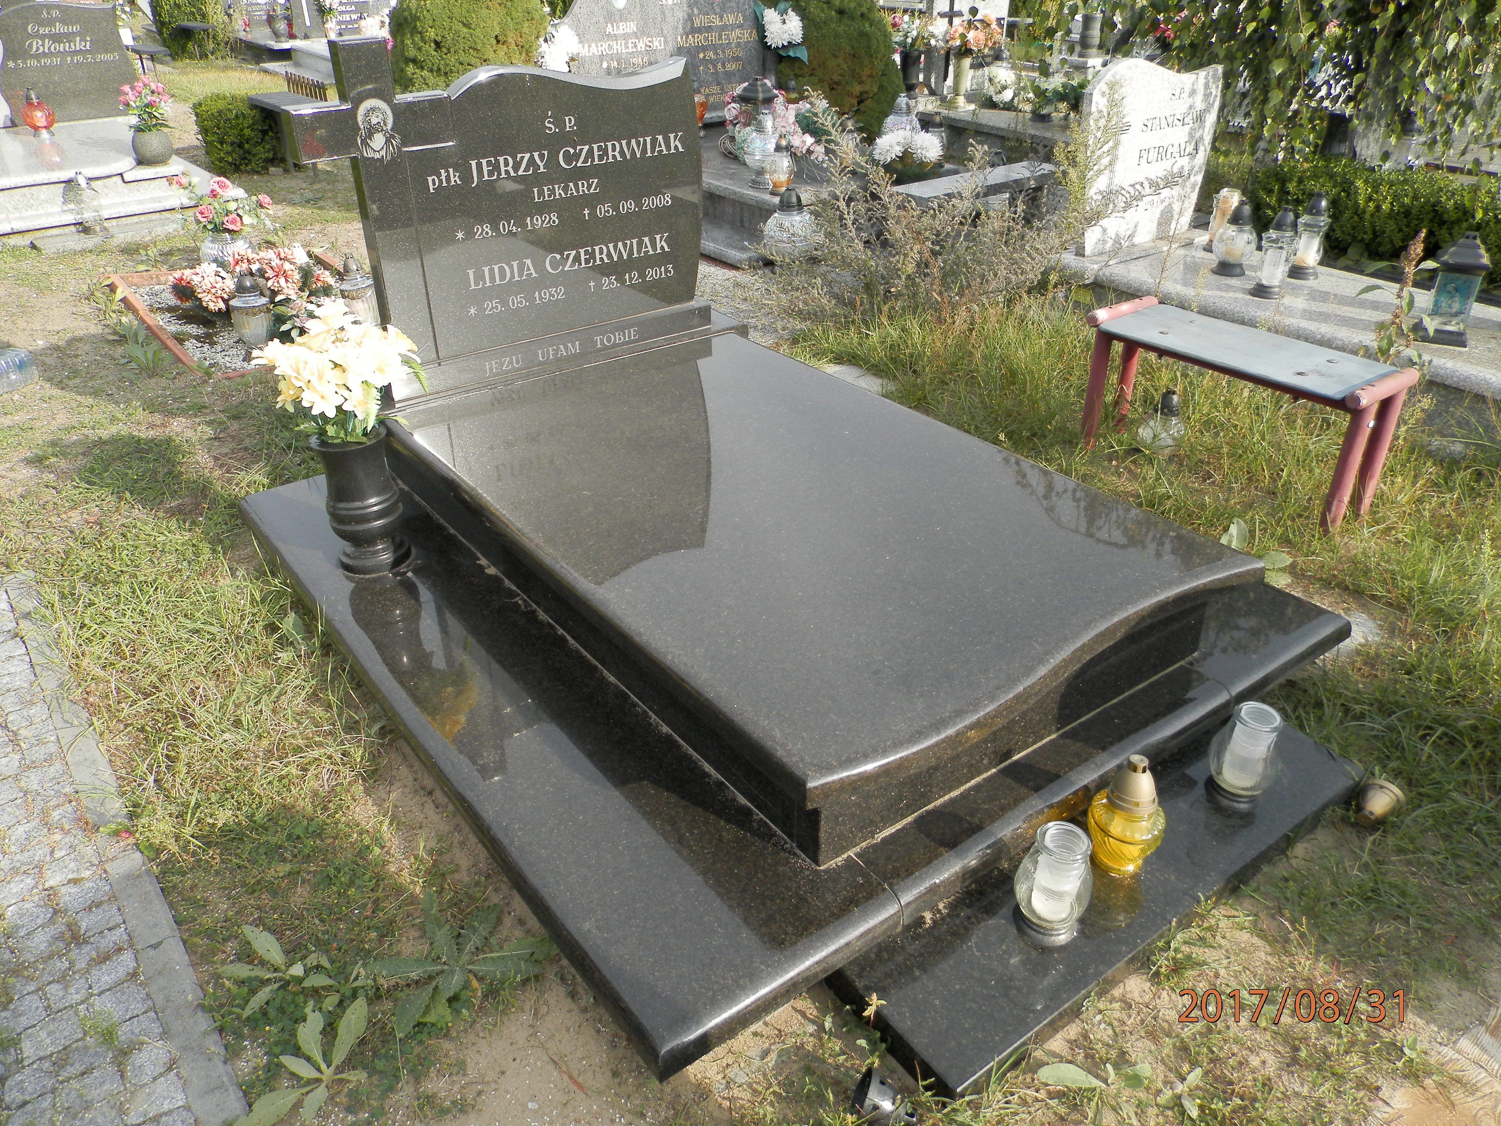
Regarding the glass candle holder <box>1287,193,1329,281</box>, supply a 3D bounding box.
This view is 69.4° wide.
[{"bbox_3d":[1.871,-1.085,3.596,0.108,0.260,0.108,-21,35,-30],"label":"glass candle holder"}]

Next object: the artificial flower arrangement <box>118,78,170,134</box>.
[{"bbox_3d":[-3.265,-2.465,5.850,0.250,0.270,0.240,-15,33,-23],"label":"artificial flower arrangement"}]

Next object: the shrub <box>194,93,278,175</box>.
[{"bbox_3d":[-3.376,-2.827,7.150,0.480,0.410,0.440,-21,35,-30],"label":"shrub"}]

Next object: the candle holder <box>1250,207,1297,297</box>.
[{"bbox_3d":[1.666,-0.987,3.430,0.109,0.262,0.109,-21,35,-30],"label":"candle holder"}]

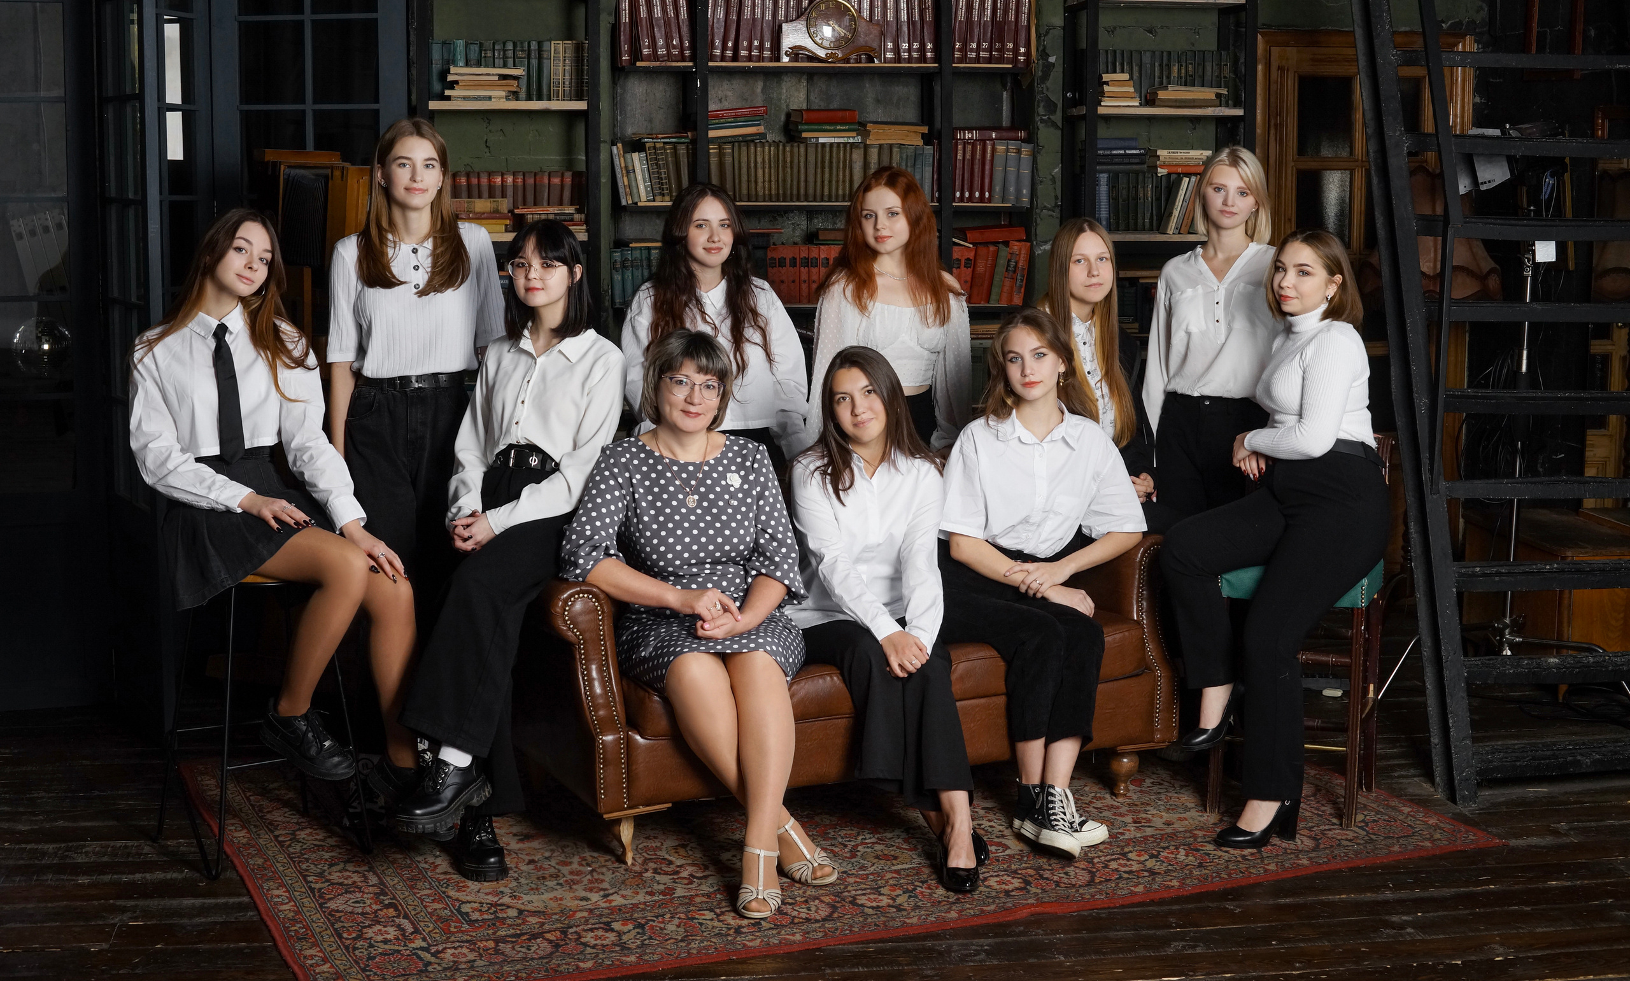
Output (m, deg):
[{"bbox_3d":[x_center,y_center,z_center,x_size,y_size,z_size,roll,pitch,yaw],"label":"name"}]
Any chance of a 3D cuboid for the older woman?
[{"bbox_3d":[-0.275,0.256,5.180,0.570,1.240,0.840,-1,5,-11],"label":"older woman"}]

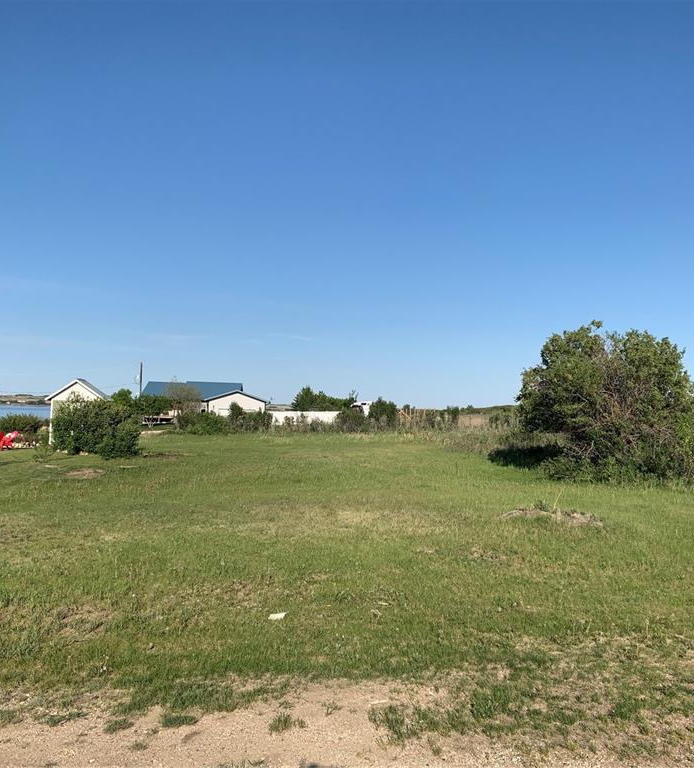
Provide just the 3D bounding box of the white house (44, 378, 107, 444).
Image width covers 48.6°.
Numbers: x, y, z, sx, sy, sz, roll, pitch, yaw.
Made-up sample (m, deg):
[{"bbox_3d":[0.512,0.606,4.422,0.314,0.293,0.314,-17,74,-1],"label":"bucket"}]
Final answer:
[{"bbox_3d":[-12.615,1.311,36.000,2.700,2.950,3.000,1,-2,-12],"label":"white house"}]

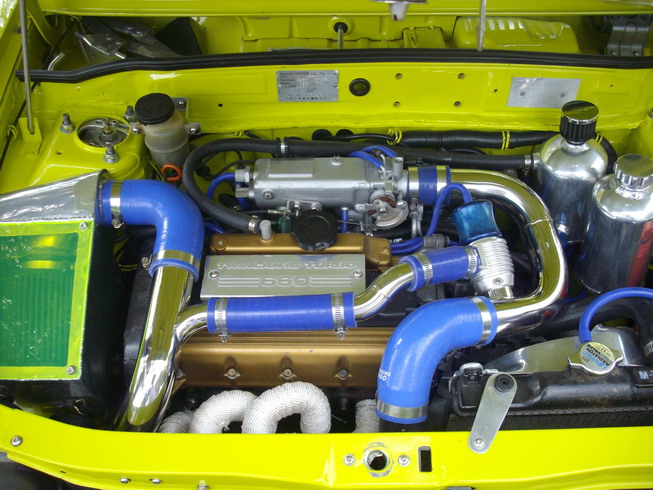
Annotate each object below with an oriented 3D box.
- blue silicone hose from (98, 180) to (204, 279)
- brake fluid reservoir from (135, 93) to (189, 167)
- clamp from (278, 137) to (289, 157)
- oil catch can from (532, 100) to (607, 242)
[{"bbox_3d":[-0.220,-0.006,0.881,0.147,0.072,0.143,0,45,0],"label":"blue silicone hose"},{"bbox_3d":[-0.258,-0.181,1.090,0.067,0.106,0.067,0,45,0],"label":"brake fluid reservoir"},{"bbox_3d":[-0.065,-0.148,1.046,0.013,0.029,0.029,0,45,0],"label":"clamp"},{"bbox_3d":[0.381,-0.117,1.080,0.107,0.207,0.104,0,45,0],"label":"oil catch can"}]

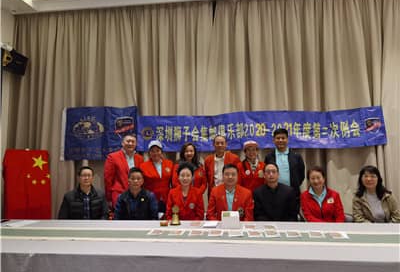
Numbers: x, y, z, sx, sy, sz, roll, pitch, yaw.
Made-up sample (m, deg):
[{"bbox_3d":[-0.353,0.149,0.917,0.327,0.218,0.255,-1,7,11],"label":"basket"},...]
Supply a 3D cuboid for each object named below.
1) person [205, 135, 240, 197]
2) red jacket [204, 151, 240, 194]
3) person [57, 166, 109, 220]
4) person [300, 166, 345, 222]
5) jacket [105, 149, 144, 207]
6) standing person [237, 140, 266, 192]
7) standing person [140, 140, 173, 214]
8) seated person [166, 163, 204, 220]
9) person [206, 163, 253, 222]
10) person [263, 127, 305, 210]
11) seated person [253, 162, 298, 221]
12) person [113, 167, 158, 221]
[{"bbox_3d":[0.288,0.821,4.048,0.480,1.670,0.300,0,-3,10],"label":"person"},{"bbox_3d":[0.269,0.549,3.814,0.480,0.720,0.270,-1,-6,8],"label":"red jacket"},{"bbox_3d":[-1.342,0.988,3.402,0.540,1.280,0.750,0,-2,-7],"label":"person"},{"bbox_3d":[1.180,0.925,2.909,0.460,1.267,0.740,-2,-6,15],"label":"person"},{"bbox_3d":[-0.985,0.551,4.050,0.550,0.750,0.320,1,-3,-27],"label":"jacket"},{"bbox_3d":[0.638,0.854,3.741,0.440,1.593,0.290,-1,-6,6],"label":"standing person"},{"bbox_3d":[-0.551,0.847,3.967,0.460,1.610,0.300,1,-3,-14],"label":"standing person"},{"bbox_3d":[-0.146,0.923,3.057,0.450,1.327,0.740,-1,-6,2],"label":"seated person"},{"bbox_3d":[0.325,0.970,3.211,0.520,1.300,0.750,0,-2,3],"label":"person"},{"bbox_3d":[1.036,0.776,3.706,0.500,1.732,0.320,-2,-6,13],"label":"person"},{"bbox_3d":[0.807,0.958,3.183,0.510,1.320,0.750,0,-2,7],"label":"seated person"},{"bbox_3d":[-0.664,0.957,3.112,0.500,1.280,0.750,-1,-6,0],"label":"person"}]

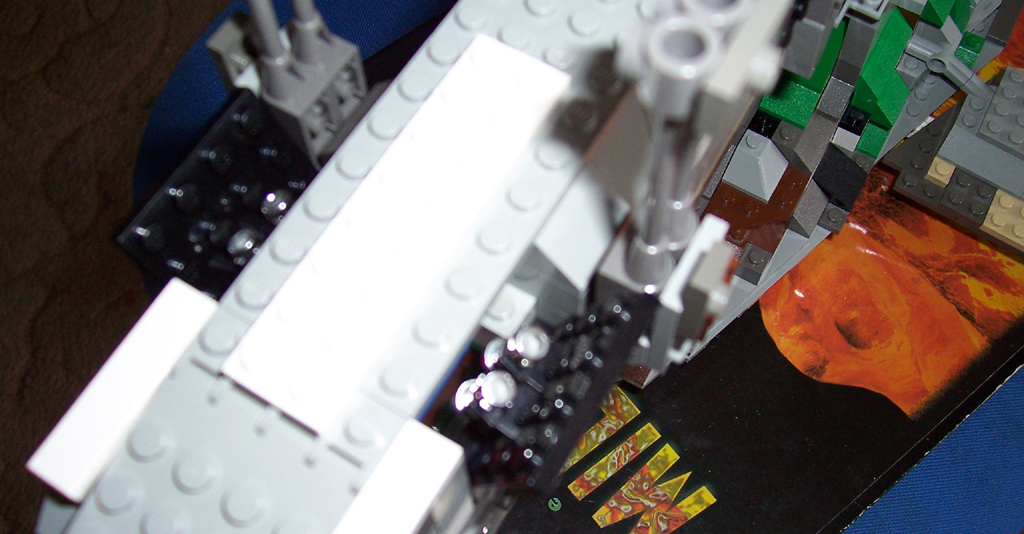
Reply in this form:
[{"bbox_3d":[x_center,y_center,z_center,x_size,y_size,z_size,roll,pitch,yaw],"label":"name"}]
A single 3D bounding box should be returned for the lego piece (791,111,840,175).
[{"bbox_3d":[0.096,-0.040,0.308,0.008,0.010,0.016,27,70,12],"label":"lego piece"}]

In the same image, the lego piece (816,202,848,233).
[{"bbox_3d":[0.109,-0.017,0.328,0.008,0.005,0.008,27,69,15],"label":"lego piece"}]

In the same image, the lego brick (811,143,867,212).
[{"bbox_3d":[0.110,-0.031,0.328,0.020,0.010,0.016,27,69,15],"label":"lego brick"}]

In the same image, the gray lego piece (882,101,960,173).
[{"bbox_3d":[0.151,-0.050,0.355,0.016,0.005,0.041,27,70,12],"label":"gray lego piece"}]

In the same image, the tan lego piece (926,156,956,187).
[{"bbox_3d":[0.154,-0.034,0.345,0.008,0.005,0.008,27,70,12],"label":"tan lego piece"}]

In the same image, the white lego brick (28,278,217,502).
[{"bbox_3d":[-0.053,0.018,0.138,0.008,0.010,0.032,27,70,12],"label":"white lego brick"}]

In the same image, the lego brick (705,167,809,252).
[{"bbox_3d":[0.078,-0.021,0.308,0.024,0.007,0.034,27,70,12],"label":"lego brick"}]

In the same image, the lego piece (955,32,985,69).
[{"bbox_3d":[0.171,-0.080,0.363,0.008,0.011,0.015,27,70,12],"label":"lego piece"}]

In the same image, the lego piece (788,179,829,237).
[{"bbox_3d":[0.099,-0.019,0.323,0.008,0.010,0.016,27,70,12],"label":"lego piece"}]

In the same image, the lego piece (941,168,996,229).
[{"bbox_3d":[0.159,-0.024,0.336,0.016,0.005,0.016,29,70,16],"label":"lego piece"}]

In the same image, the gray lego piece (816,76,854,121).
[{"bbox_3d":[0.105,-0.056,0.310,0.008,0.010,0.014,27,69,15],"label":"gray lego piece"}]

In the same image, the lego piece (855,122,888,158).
[{"bbox_3d":[0.126,-0.047,0.335,0.008,0.010,0.013,27,69,15],"label":"lego piece"}]

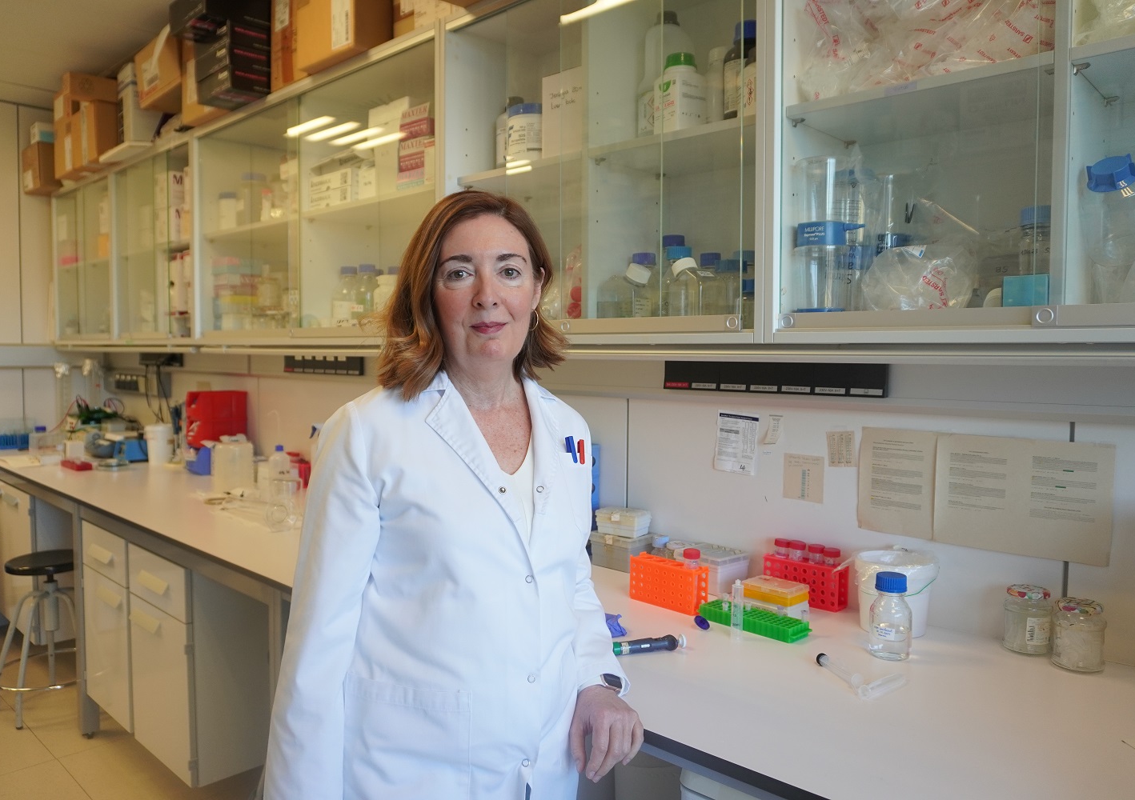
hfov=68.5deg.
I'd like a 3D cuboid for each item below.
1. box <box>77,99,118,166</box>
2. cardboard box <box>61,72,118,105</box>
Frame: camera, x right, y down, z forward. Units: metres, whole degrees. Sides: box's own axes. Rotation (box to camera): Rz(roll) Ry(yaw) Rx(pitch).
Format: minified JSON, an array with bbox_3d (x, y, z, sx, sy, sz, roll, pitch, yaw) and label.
[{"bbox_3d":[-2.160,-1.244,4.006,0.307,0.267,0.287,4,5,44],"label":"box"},{"bbox_3d":[-2.156,-1.418,3.850,0.099,0.099,0.273,4,5,44],"label":"cardboard box"}]

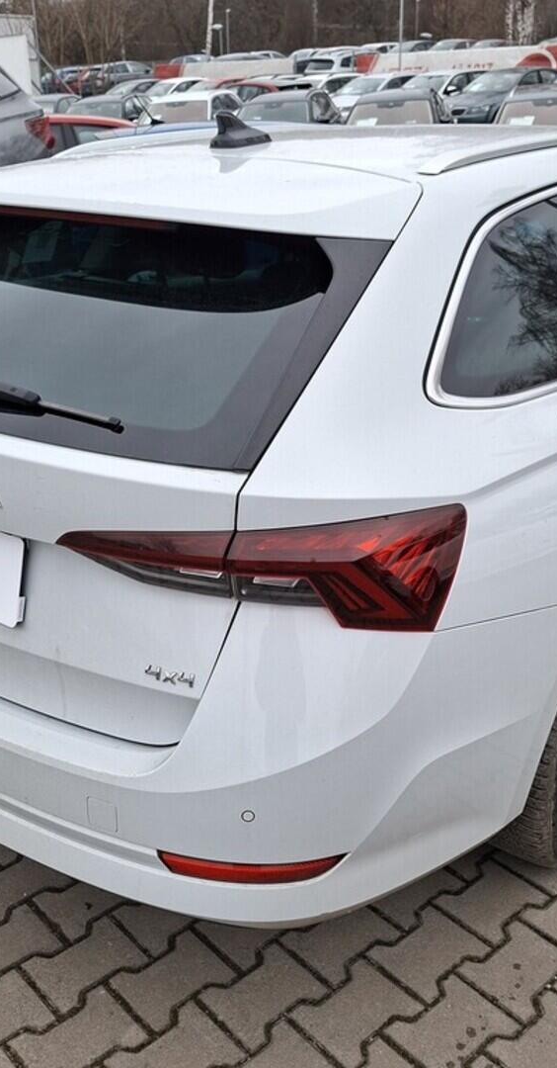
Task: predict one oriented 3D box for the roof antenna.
[{"bbox_3d":[-0.072,-0.801,1.880,0.068,0.065,0.170,17,28,34],"label":"roof antenna"}]

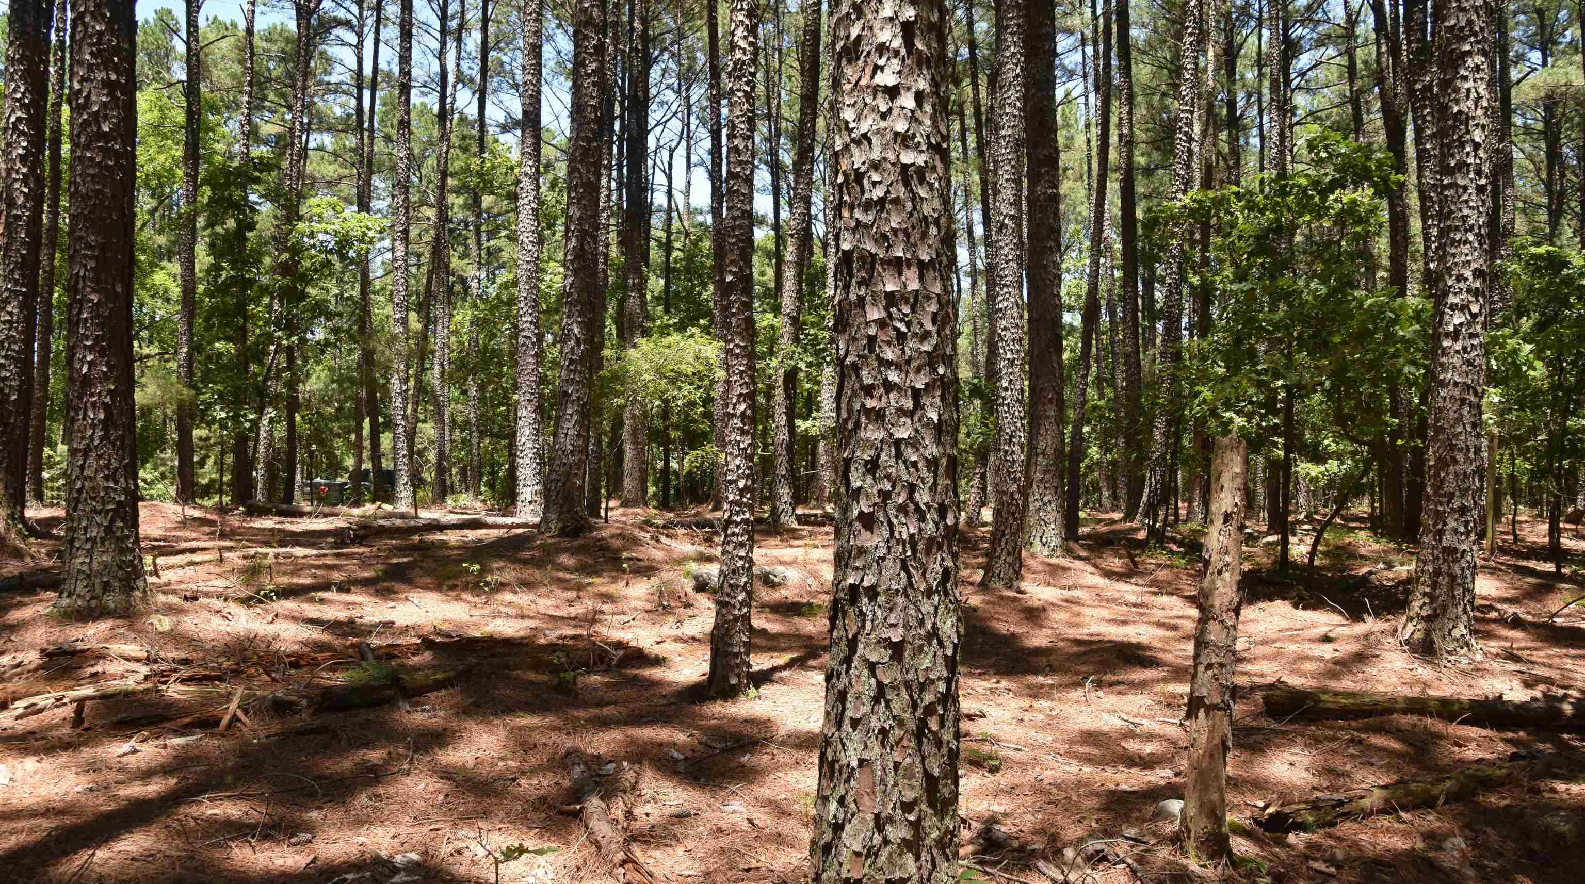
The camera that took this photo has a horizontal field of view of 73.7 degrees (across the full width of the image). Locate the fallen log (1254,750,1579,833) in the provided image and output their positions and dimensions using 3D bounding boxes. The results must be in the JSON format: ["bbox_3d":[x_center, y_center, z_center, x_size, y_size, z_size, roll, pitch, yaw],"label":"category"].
[{"bbox_3d":[2.708,1.486,4.500,1.739,0.135,0.170,-1,1,-20],"label":"fallen log"}]

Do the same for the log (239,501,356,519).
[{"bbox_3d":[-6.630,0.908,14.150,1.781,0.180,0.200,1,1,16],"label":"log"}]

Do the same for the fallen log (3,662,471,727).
[{"bbox_3d":[-2.706,1.258,5.350,2.029,0.200,0.240,3,0,-26],"label":"fallen log"}]

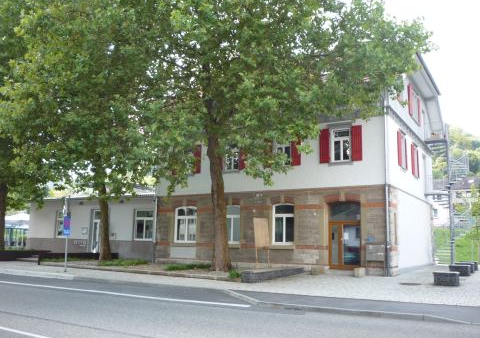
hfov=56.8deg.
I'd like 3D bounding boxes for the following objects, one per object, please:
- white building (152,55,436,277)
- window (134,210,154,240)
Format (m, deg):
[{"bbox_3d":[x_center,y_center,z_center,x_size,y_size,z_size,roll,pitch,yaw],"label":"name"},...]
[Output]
[{"bbox_3d":[4.053,-0.356,28.783,14.742,12.960,11.745,-5,-11,33],"label":"white building"},{"bbox_3d":[-6.066,3.555,28.273,1.669,1.901,0.160,-5,-11,33],"label":"window"}]

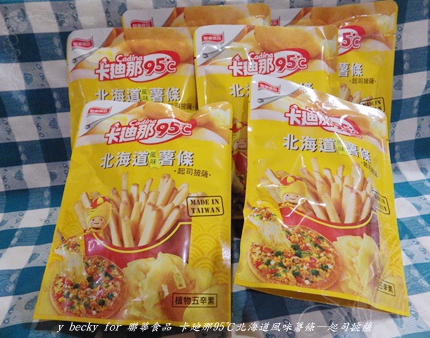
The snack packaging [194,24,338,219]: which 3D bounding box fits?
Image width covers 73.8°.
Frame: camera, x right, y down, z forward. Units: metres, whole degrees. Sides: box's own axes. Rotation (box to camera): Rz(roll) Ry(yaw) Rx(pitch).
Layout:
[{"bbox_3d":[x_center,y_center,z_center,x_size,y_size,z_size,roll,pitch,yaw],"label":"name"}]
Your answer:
[{"bbox_3d":[0.048,-0.041,0.253,0.128,0.171,0.030,-1,-1,-3],"label":"snack packaging"}]

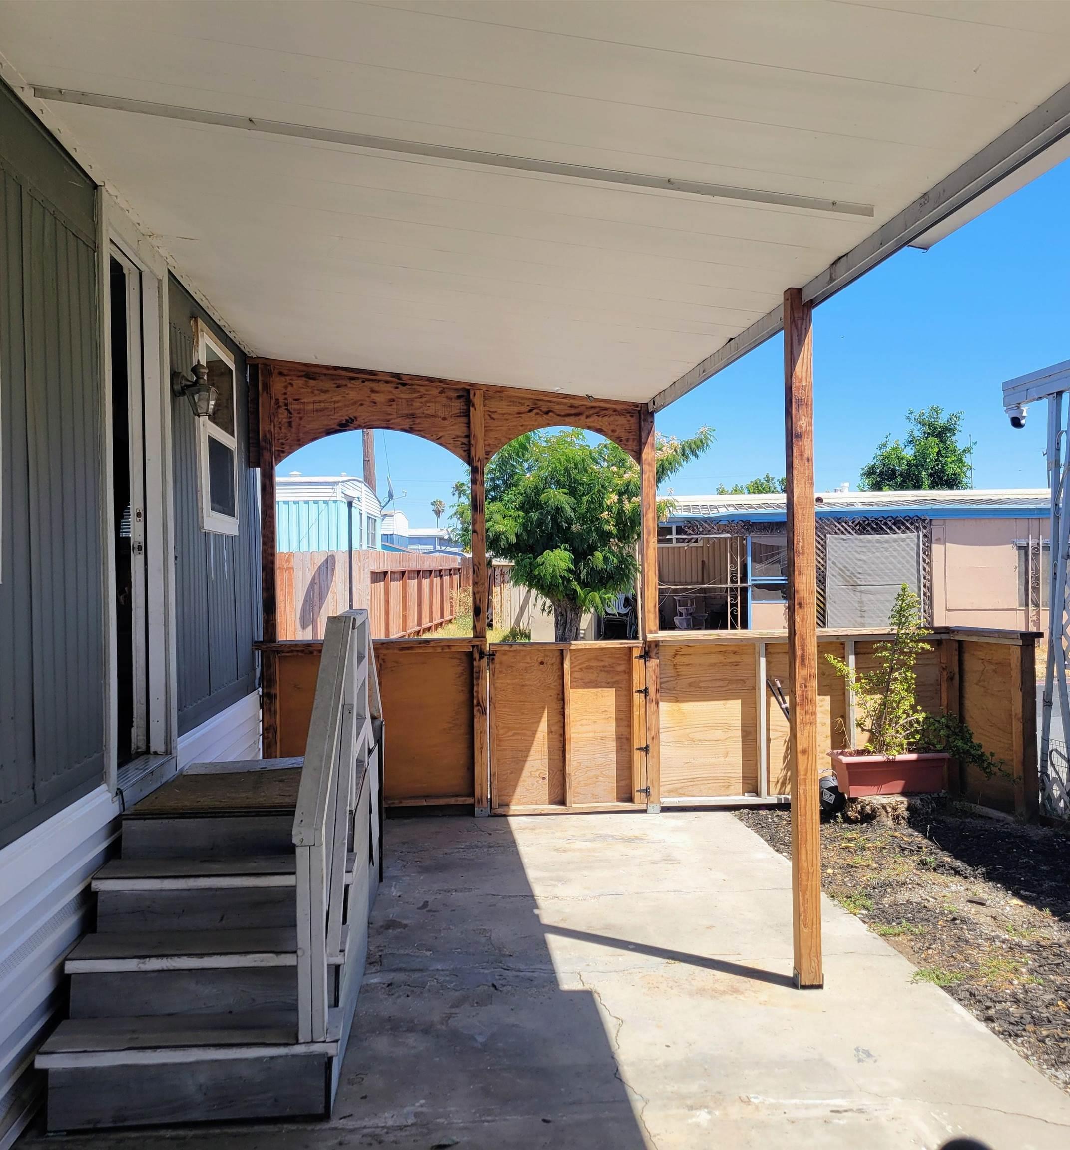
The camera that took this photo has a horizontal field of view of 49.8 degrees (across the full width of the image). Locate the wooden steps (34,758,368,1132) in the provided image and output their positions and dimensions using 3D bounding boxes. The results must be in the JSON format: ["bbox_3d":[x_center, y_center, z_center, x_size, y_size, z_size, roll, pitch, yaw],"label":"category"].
[{"bbox_3d":[-1.020,1.153,4.052,0.815,0.710,1.900,-1,0,-5],"label":"wooden steps"}]

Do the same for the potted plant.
[{"bbox_3d":[2.130,0.678,6.901,0.740,1.240,0.420,-1,0,-13],"label":"potted plant"}]

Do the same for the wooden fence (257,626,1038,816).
[{"bbox_3d":[0.566,0.926,6.752,4.430,1.110,1.070,-1,0,-5],"label":"wooden fence"}]

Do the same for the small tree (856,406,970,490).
[{"bbox_3d":[10.595,-1.687,31.939,3.100,5.960,3.100,-1,0,-5],"label":"small tree"}]

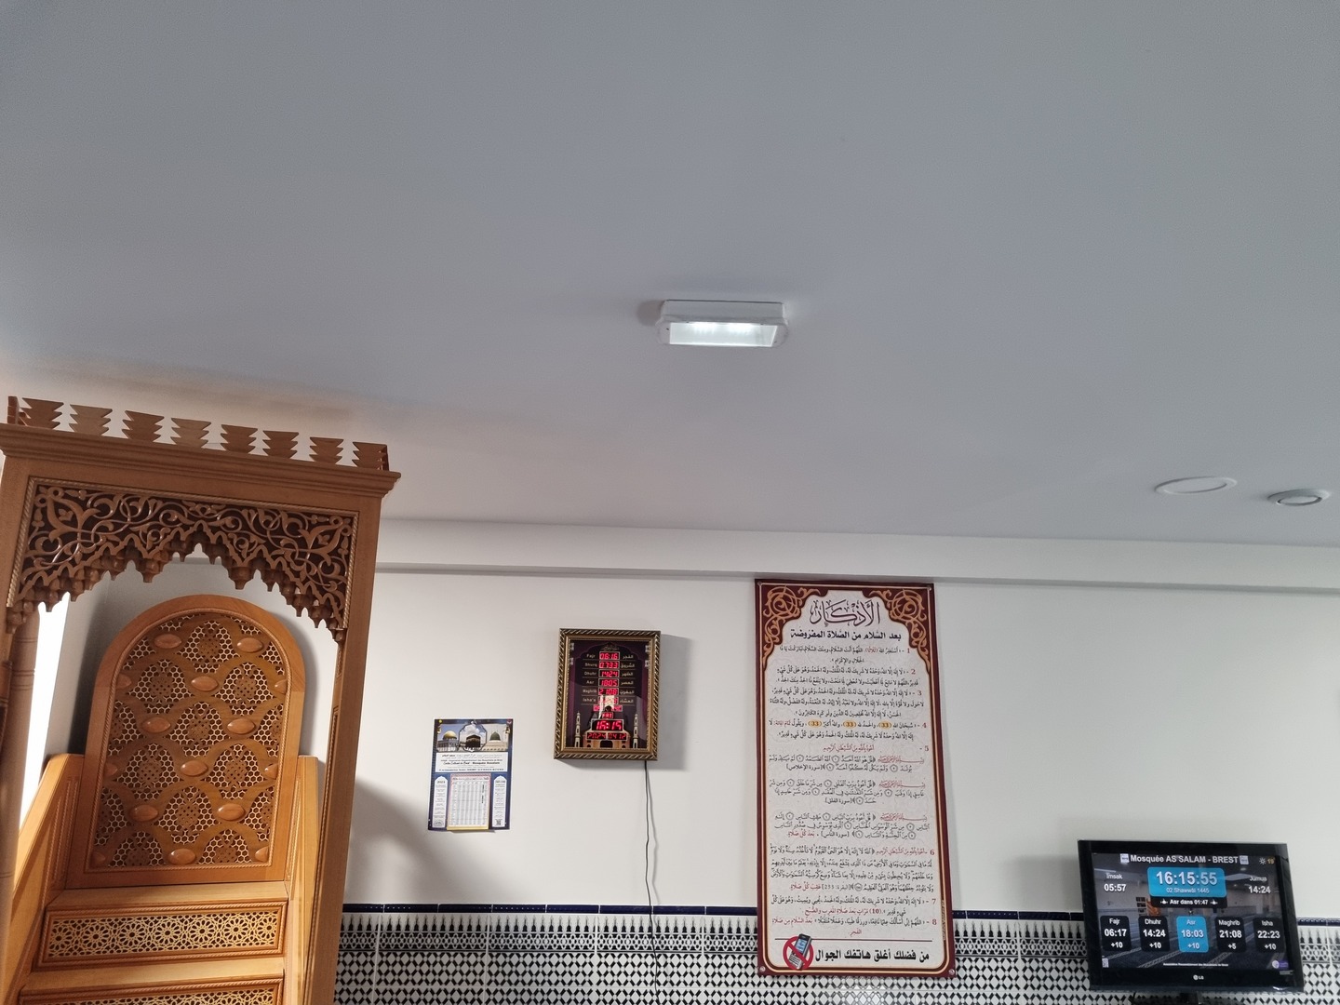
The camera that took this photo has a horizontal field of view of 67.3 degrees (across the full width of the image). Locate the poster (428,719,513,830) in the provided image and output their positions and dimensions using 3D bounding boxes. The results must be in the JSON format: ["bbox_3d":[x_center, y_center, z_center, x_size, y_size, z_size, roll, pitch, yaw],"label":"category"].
[{"bbox_3d":[-0.764,1.049,3.889,0.307,0.409,0.010,2,-16,-2],"label":"poster"}]

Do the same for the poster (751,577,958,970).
[{"bbox_3d":[0.711,1.045,3.956,0.740,1.489,0.015,2,-16,-2],"label":"poster"}]

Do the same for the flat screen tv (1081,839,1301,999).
[{"bbox_3d":[1.898,1.517,3.710,0.782,0.504,0.075,2,-14,-2],"label":"flat screen tv"}]

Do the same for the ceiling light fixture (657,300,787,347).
[{"bbox_3d":[0.113,-0.394,2.215,0.284,0.060,0.130,2,-16,-2],"label":"ceiling light fixture"}]

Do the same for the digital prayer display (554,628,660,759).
[{"bbox_3d":[-0.243,0.759,3.979,0.399,0.503,0.045,2,-16,-2],"label":"digital prayer display"}]

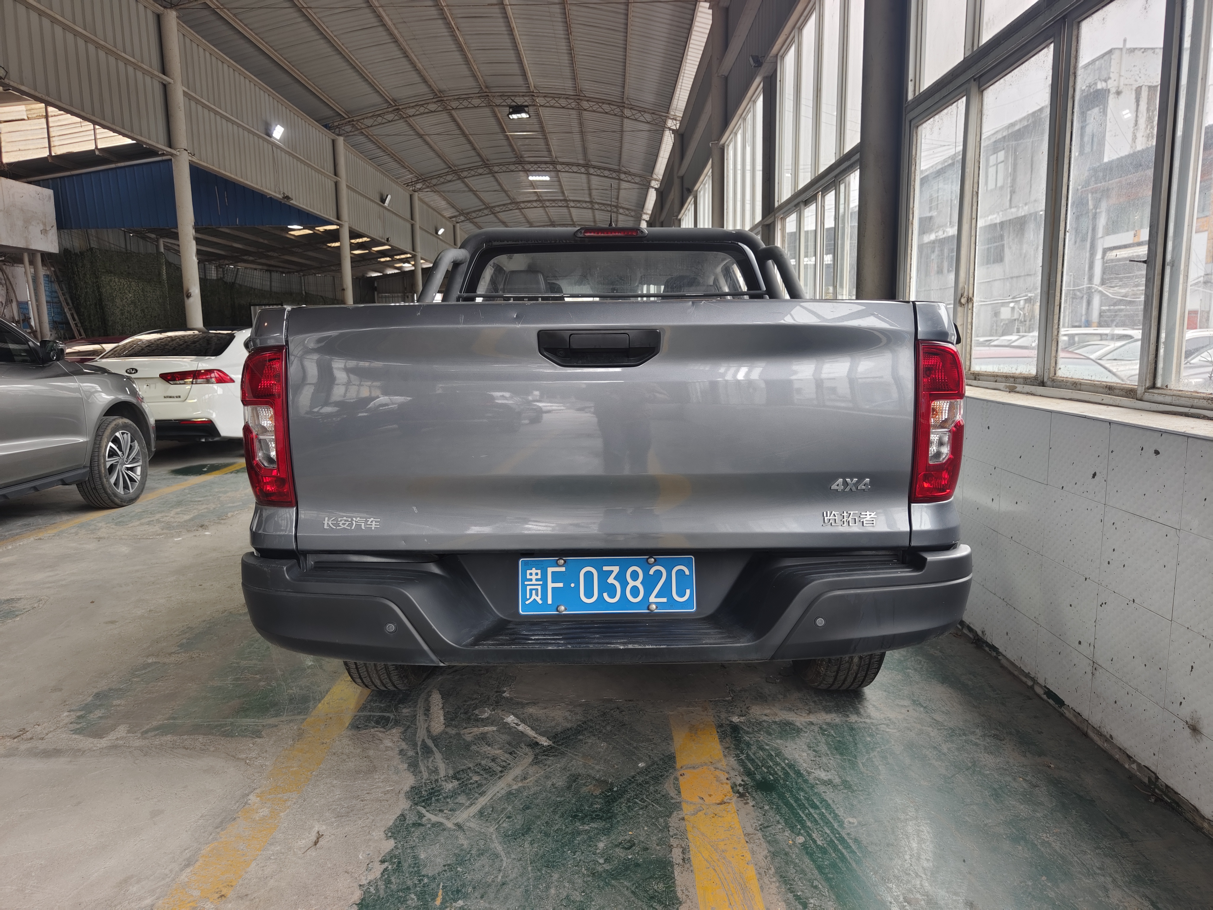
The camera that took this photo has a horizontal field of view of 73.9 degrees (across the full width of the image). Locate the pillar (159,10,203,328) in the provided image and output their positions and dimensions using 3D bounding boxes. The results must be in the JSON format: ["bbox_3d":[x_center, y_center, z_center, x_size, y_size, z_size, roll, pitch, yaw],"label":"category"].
[{"bbox_3d":[-6.402,-3.477,12.291,0.225,6.060,0.225,-1,8,0],"label":"pillar"}]

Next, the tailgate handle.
[{"bbox_3d":[-0.017,-0.258,1.948,0.293,0.091,0.050,-1,8,2],"label":"tailgate handle"}]

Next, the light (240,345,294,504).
[{"bbox_3d":[-0.843,-0.075,2.044,0.154,0.394,0.170,-1,8,2],"label":"light"}]

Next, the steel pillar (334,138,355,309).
[{"bbox_3d":[-6.378,-4.585,19.809,0.225,6.060,0.225,-1,8,0],"label":"steel pillar"}]

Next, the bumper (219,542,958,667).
[{"bbox_3d":[-0.003,0.357,2.044,1.880,0.220,0.400,-1,8,2],"label":"bumper"}]

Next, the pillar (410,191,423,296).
[{"bbox_3d":[-6.355,-5.694,27.328,0.225,6.060,0.225,-1,8,0],"label":"pillar"}]

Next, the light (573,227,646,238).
[{"bbox_3d":[0.019,-0.886,3.215,0.290,0.041,0.040,-1,8,2],"label":"light"}]

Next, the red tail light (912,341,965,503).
[{"bbox_3d":[0.825,-0.086,2.037,0.154,0.397,0.170,-1,8,2],"label":"red tail light"}]

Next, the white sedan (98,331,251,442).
[{"bbox_3d":[-4.684,-0.883,10.306,1.790,1.460,4.620,-1,8,0],"label":"white sedan"}]

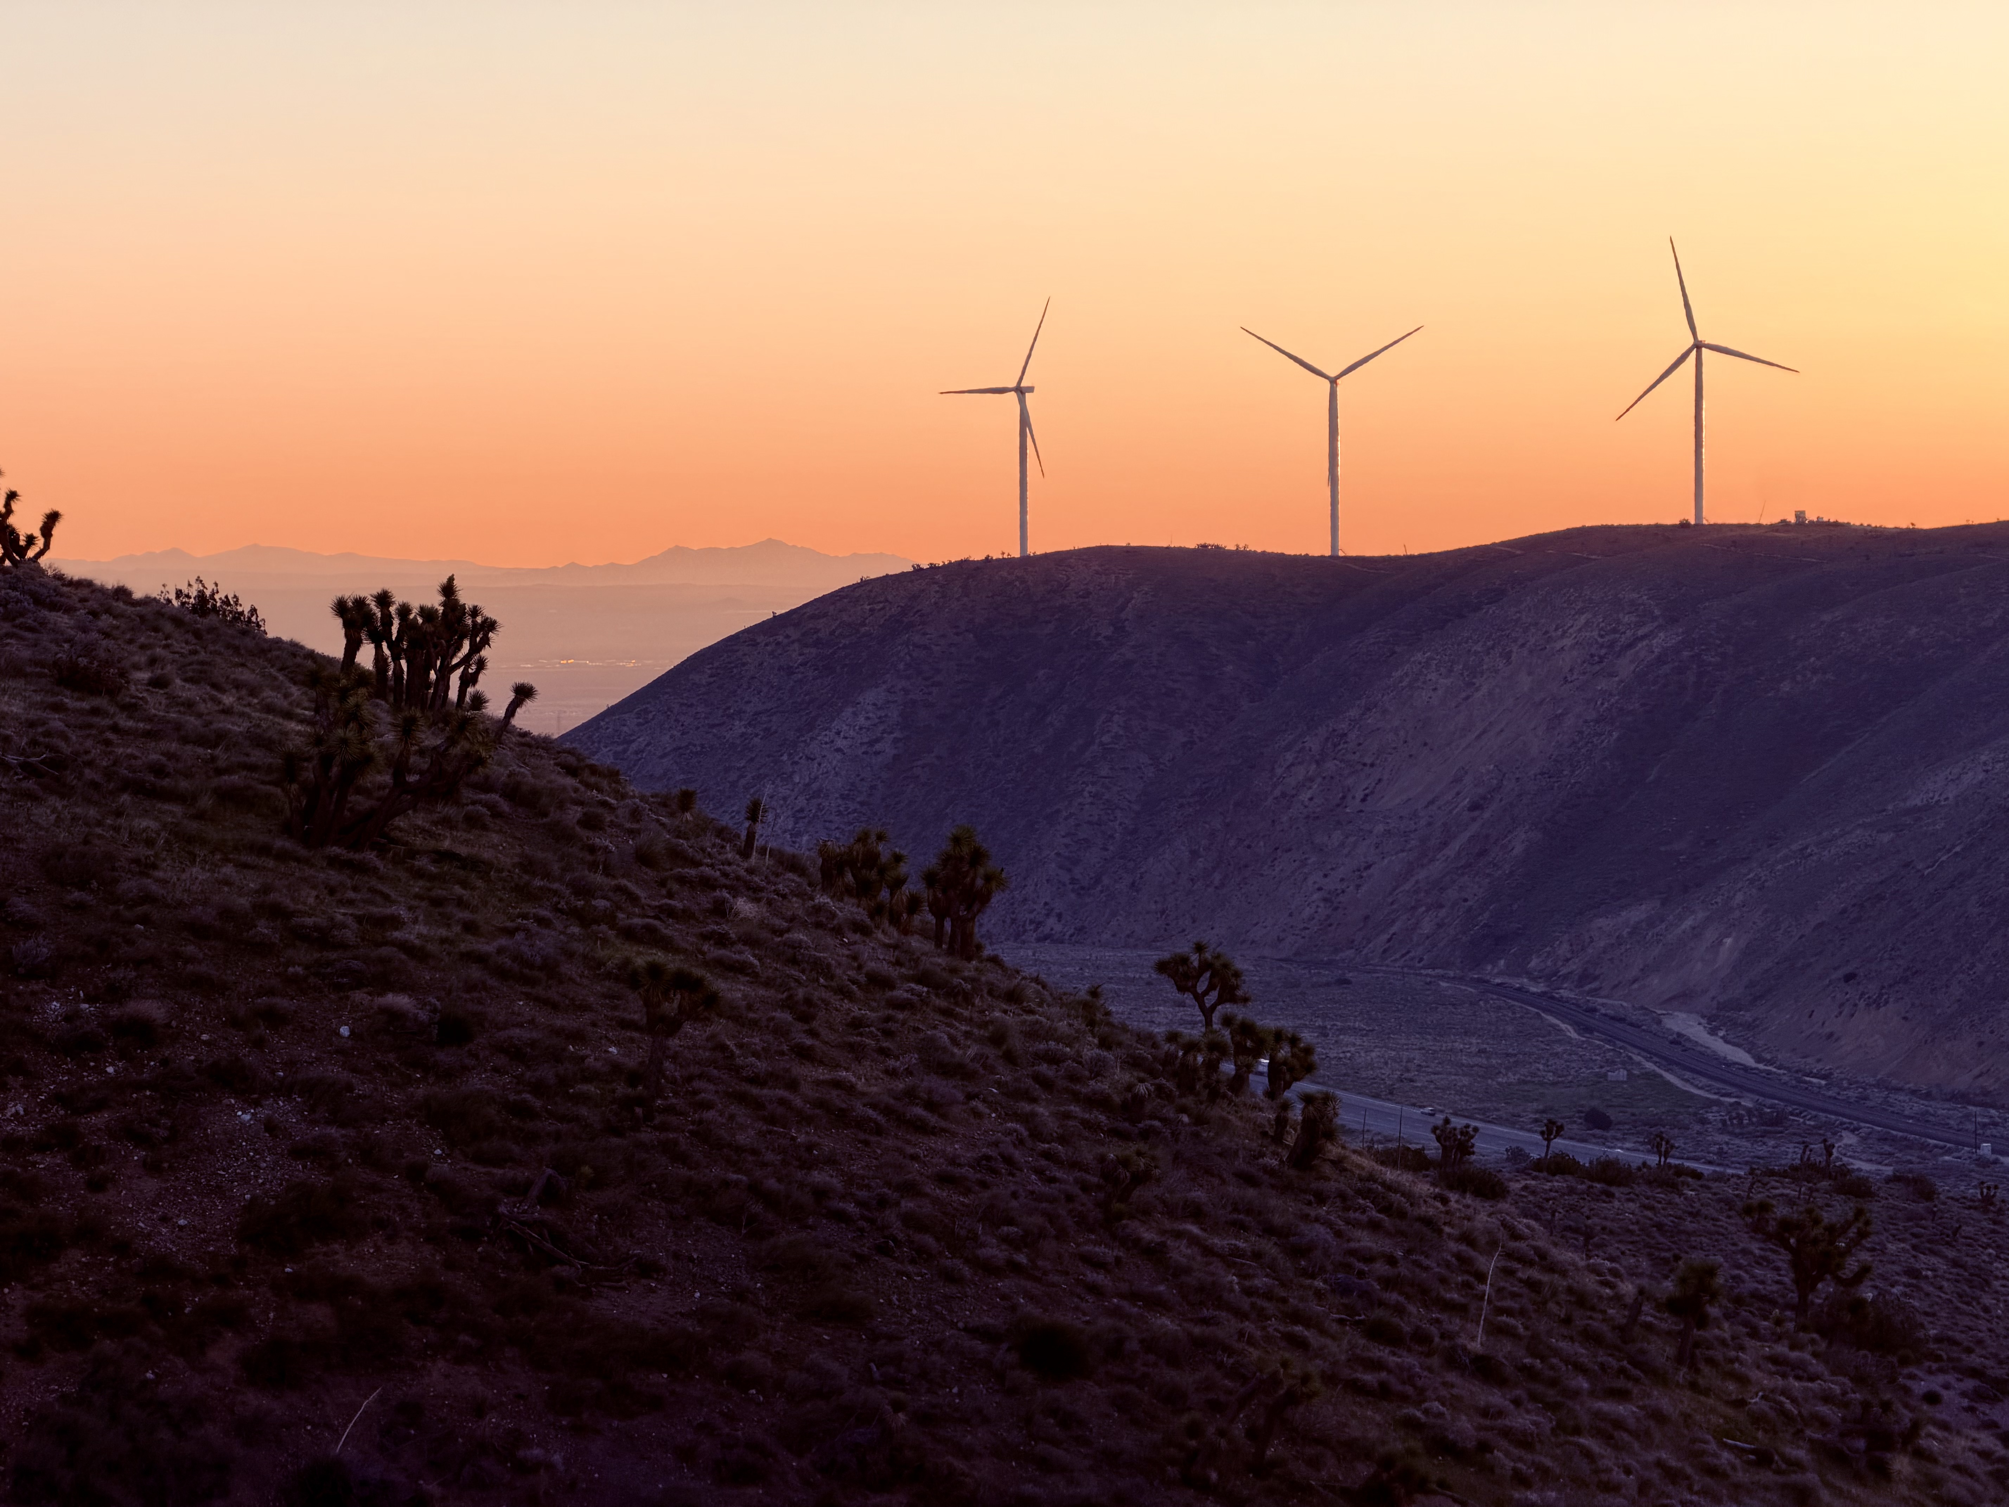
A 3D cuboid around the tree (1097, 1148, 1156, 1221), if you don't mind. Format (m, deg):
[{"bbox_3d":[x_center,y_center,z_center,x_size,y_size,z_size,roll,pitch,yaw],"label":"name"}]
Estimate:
[{"bbox_3d":[2.531,8.892,120.000,1.200,1.530,1.140,0,2,0],"label":"tree"}]

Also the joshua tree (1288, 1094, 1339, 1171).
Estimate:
[{"bbox_3d":[6.908,8.455,130.000,1.200,1.760,1.140,0,2,0],"label":"joshua tree"}]

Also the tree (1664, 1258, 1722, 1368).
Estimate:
[{"bbox_3d":[16.128,13.112,136.000,1.320,2.570,1.260,0,2,0],"label":"tree"}]

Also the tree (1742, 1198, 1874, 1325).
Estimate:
[{"bbox_3d":[22.409,14.239,162.000,3.680,3.640,3.130,0,2,0],"label":"tree"}]

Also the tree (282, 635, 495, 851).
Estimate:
[{"bbox_3d":[-11.039,-0.155,104.000,3.830,3.830,3.250,0,2,0],"label":"tree"}]

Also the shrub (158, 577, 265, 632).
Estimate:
[{"bbox_3d":[-16.678,-3.085,122.000,2.244,1.247,1.907,0,2,0],"label":"shrub"}]

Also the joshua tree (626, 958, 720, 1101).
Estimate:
[{"bbox_3d":[-6.235,5.188,109.000,1.770,2.680,1.590,0,2,0],"label":"joshua tree"}]

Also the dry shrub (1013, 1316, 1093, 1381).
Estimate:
[{"bbox_3d":[0.889,10.865,106.000,1.460,1.180,1.390,0,2,0],"label":"dry shrub"}]

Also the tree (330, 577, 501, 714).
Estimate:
[{"bbox_3d":[-13.829,-2.409,136.000,4.010,3.530,3.410,0,2,0],"label":"tree"}]

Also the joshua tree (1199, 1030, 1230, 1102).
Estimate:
[{"bbox_3d":[4.946,7.373,137.000,0.740,1.740,0.740,0,2,0],"label":"joshua tree"}]

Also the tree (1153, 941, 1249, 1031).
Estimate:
[{"bbox_3d":[5.814,7.233,172.000,2.840,3.350,2.550,0,2,0],"label":"tree"}]

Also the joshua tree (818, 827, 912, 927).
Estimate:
[{"bbox_3d":[-3.375,3.051,141.000,2.290,2.480,1.940,0,2,0],"label":"joshua tree"}]

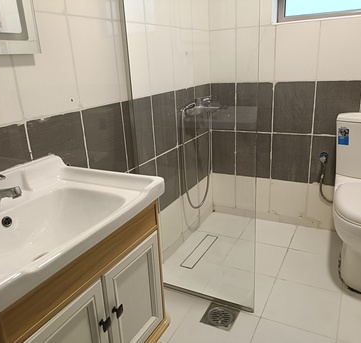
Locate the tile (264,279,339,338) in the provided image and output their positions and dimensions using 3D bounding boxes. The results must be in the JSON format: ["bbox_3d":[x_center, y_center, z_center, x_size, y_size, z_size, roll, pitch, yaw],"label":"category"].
[{"bbox_3d":[0.596,0.651,1.600,0.323,0.010,0.322,7,21,28],"label":"tile"}]

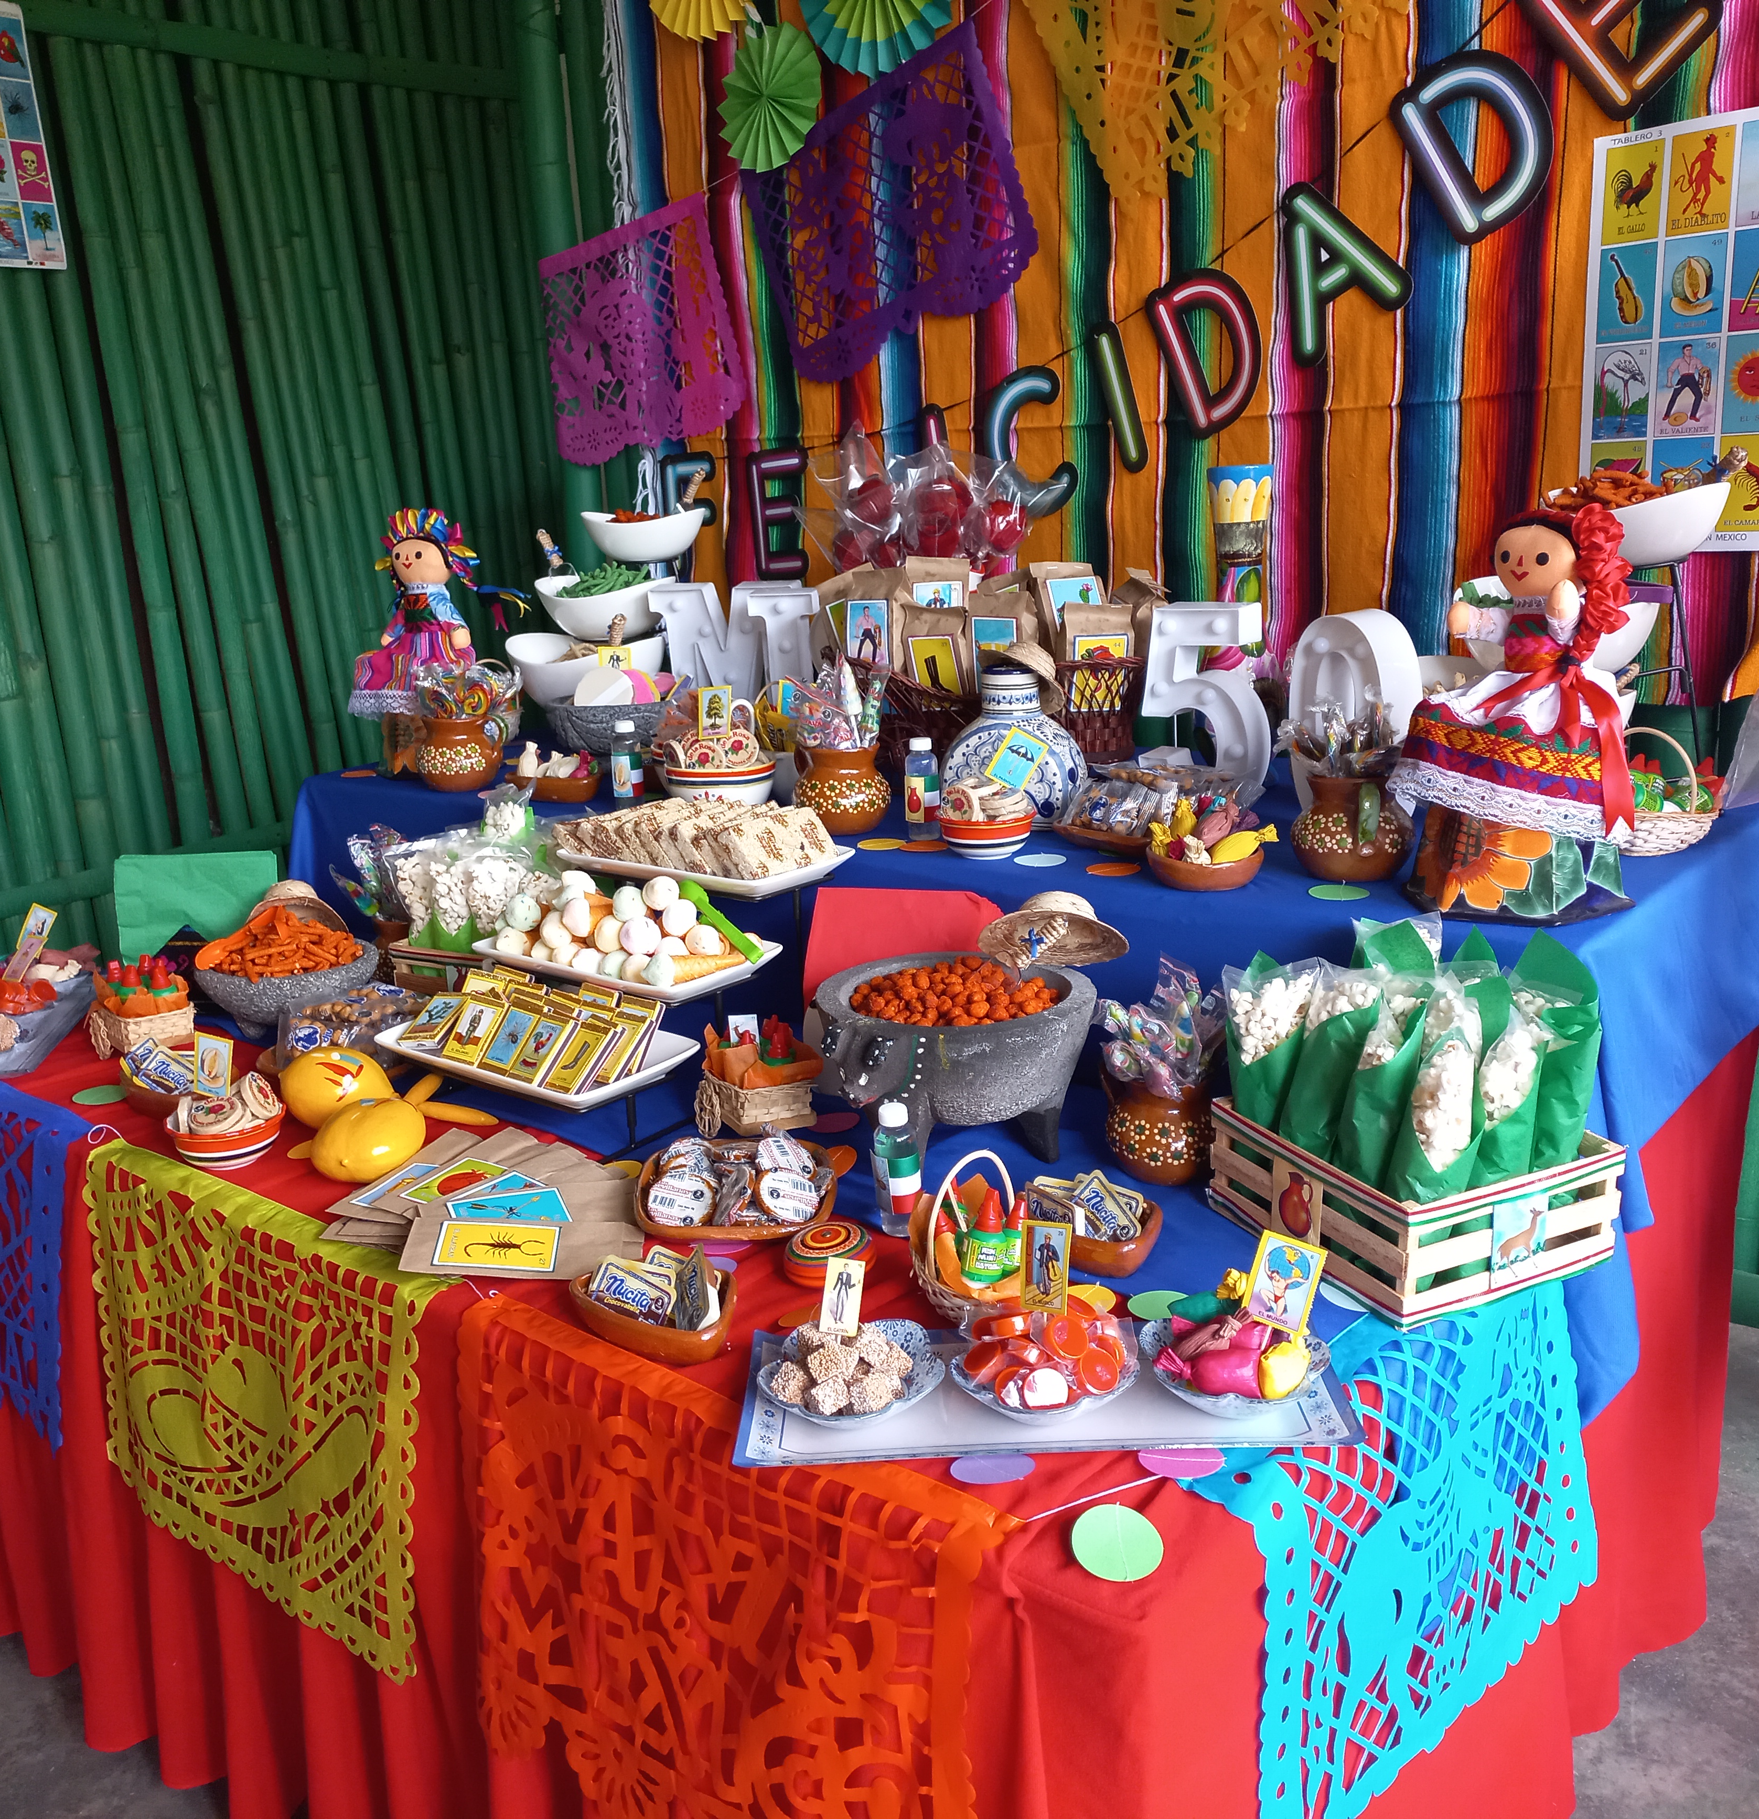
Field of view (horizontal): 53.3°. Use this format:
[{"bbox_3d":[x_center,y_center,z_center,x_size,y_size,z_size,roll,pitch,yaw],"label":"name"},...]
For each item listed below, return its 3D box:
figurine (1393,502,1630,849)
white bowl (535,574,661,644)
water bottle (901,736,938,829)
[{"bbox_3d":[0.575,-0.217,1.577,0.125,0.290,0.205,-17,21,-39],"label":"figurine"},{"bbox_3d":[-0.444,-0.484,2.841,0.260,0.095,0.170,8,19,40],"label":"white bowl"},{"bbox_3d":[0.046,-0.141,2.024,0.043,0.112,0.043,-4,14,1],"label":"water bottle"}]

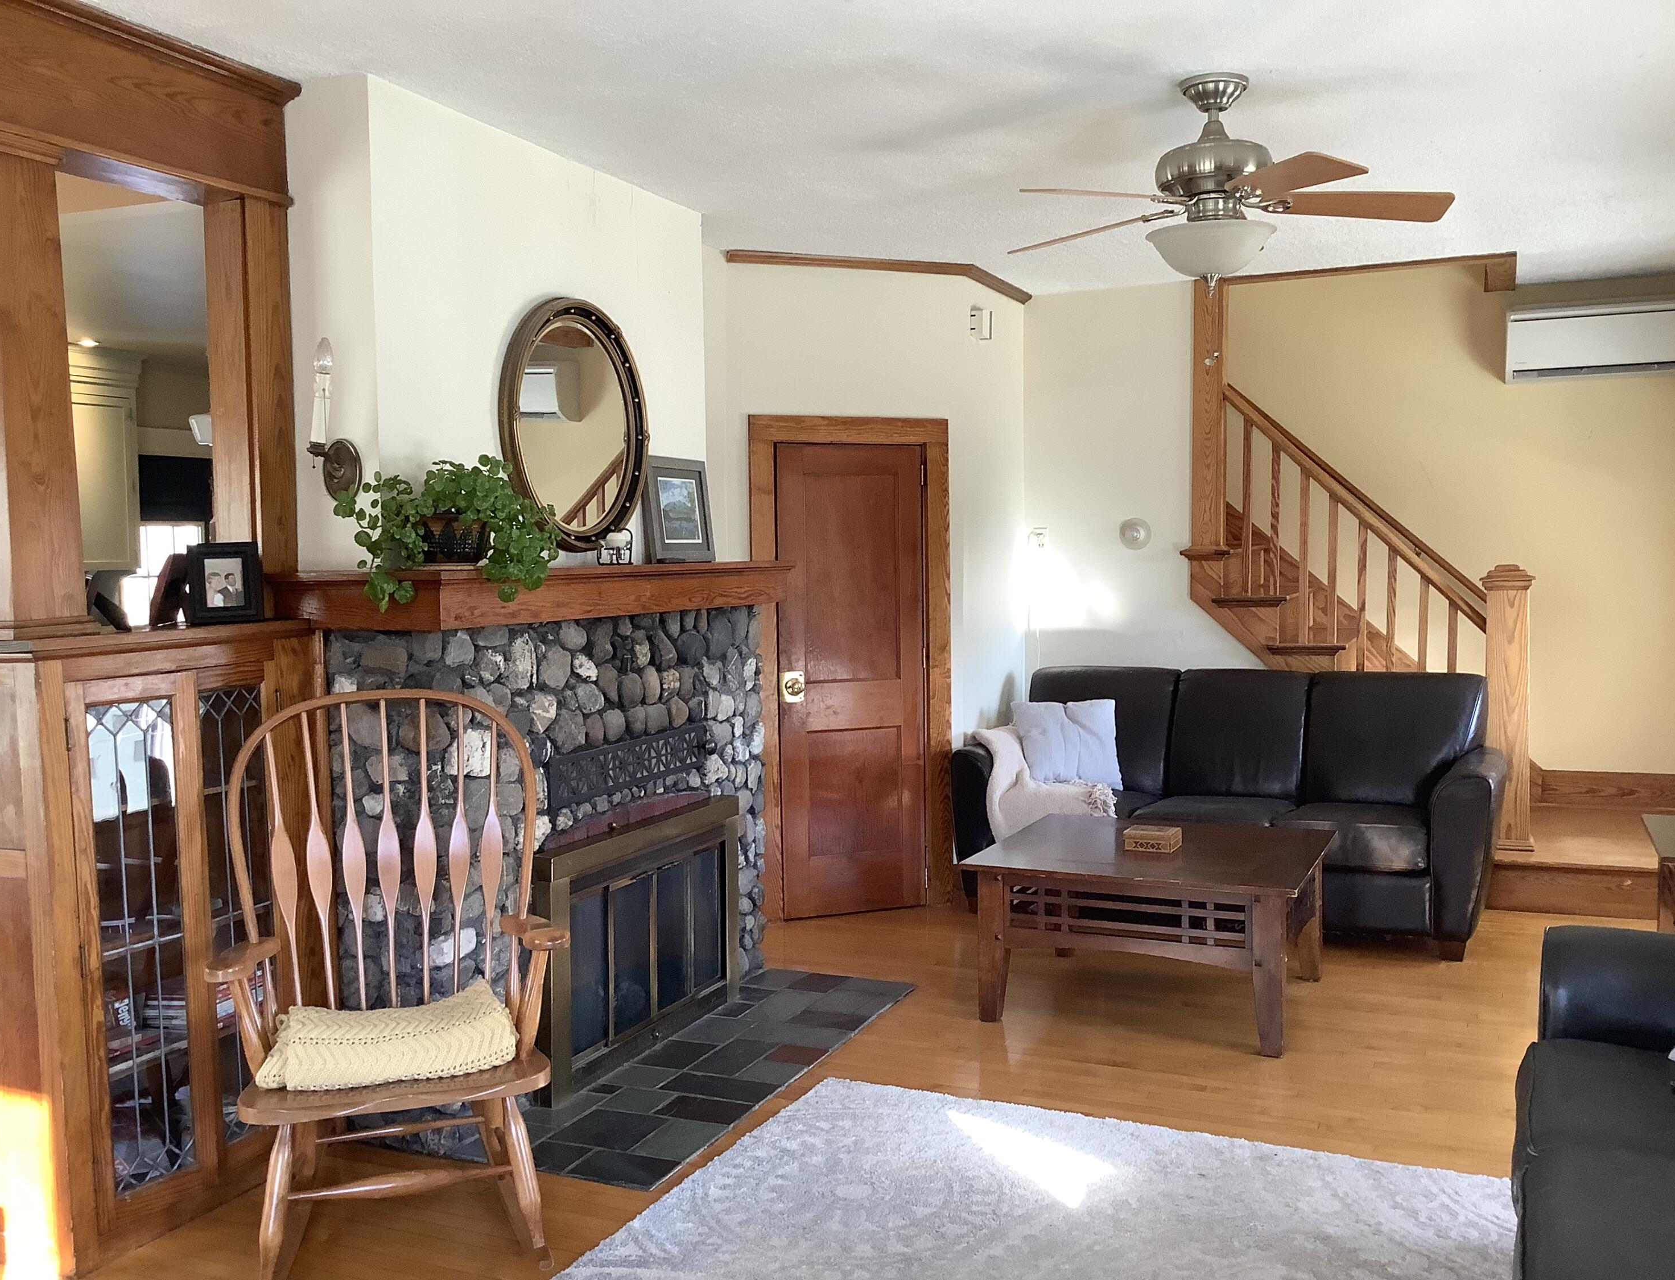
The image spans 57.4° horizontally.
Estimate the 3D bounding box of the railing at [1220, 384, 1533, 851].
[{"bbox_3d":[2.299,-0.126,6.529,1.263,1.965,0.195,1,4,23],"label":"railing"}]

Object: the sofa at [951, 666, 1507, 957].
[{"bbox_3d":[1.553,0.625,6.124,2.059,0.957,0.855,1,4,23],"label":"sofa"}]

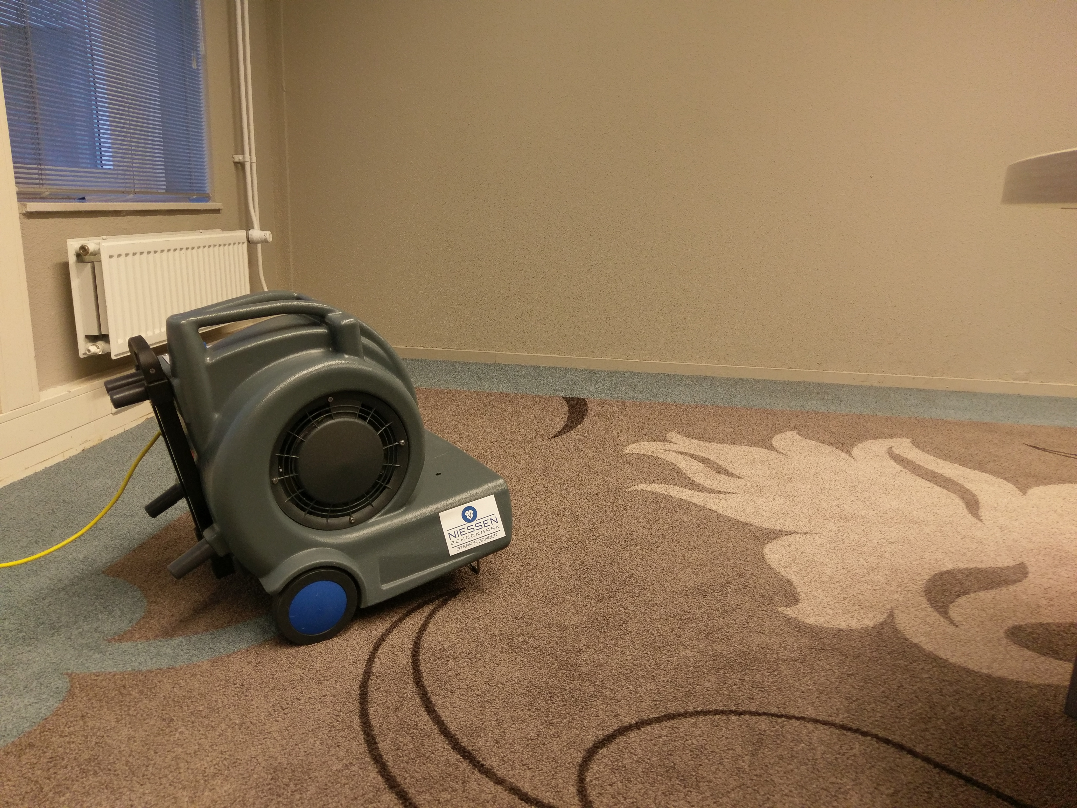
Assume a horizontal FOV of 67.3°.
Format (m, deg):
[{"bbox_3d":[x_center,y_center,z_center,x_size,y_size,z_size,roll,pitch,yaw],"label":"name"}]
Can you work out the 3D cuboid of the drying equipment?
[{"bbox_3d":[-0.393,0.070,1.364,0.560,0.530,0.420,-12,19,-29],"label":"drying equipment"}]

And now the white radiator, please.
[{"bbox_3d":[-1.104,-0.360,2.458,0.100,0.300,0.800,4,14,5],"label":"white radiator"}]

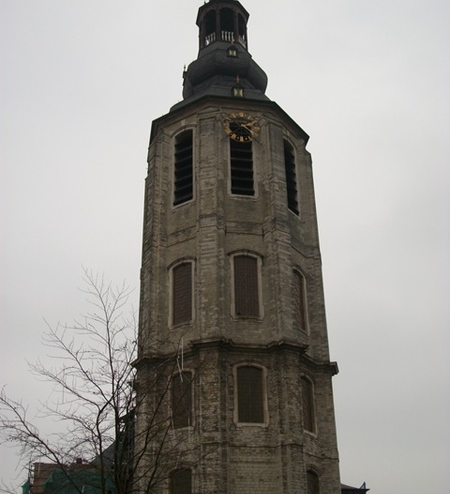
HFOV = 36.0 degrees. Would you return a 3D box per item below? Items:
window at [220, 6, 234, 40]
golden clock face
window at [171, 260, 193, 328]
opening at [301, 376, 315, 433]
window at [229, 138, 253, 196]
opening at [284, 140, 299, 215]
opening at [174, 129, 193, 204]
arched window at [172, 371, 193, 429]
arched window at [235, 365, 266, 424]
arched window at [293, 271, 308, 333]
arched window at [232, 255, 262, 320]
[{"bbox_3d":[0.153,-14.970,46.645,0.960,3.024,0.250,4,-28,-9],"label":"window"},{"bbox_3d":[1.001,-6.818,38.980,2.064,2.076,0.180,4,-28,-9],"label":"golden clock face"},{"bbox_3d":[-2.112,2.359,35.394,1.176,3.336,0.300,-19,-32,30],"label":"window"},{"bbox_3d":[3.894,7.640,33.875,0.300,2.712,1.176,-19,-32,30],"label":"opening"},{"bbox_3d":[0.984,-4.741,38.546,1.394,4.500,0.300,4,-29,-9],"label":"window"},{"bbox_3d":[3.799,-4.131,40.249,0.300,4.936,1.330,-19,-33,30],"label":"opening"},{"bbox_3d":[-2.253,-4.471,38.944,1.248,4.932,0.350,-19,-32,30],"label":"opening"},{"bbox_3d":[-1.983,7.253,32.896,1.176,2.712,0.300,-19,-32,30],"label":"arched window"},{"bbox_3d":[1.207,6.905,32.399,1.330,2.686,0.300,4,-29,-9],"label":"arched window"},{"bbox_3d":[3.873,2.786,36.582,0.300,3.383,1.294,-19,-33,30],"label":"arched window"},{"bbox_3d":[1.109,1.999,35.014,1.318,3.383,0.300,4,-29,-9],"label":"arched window"}]

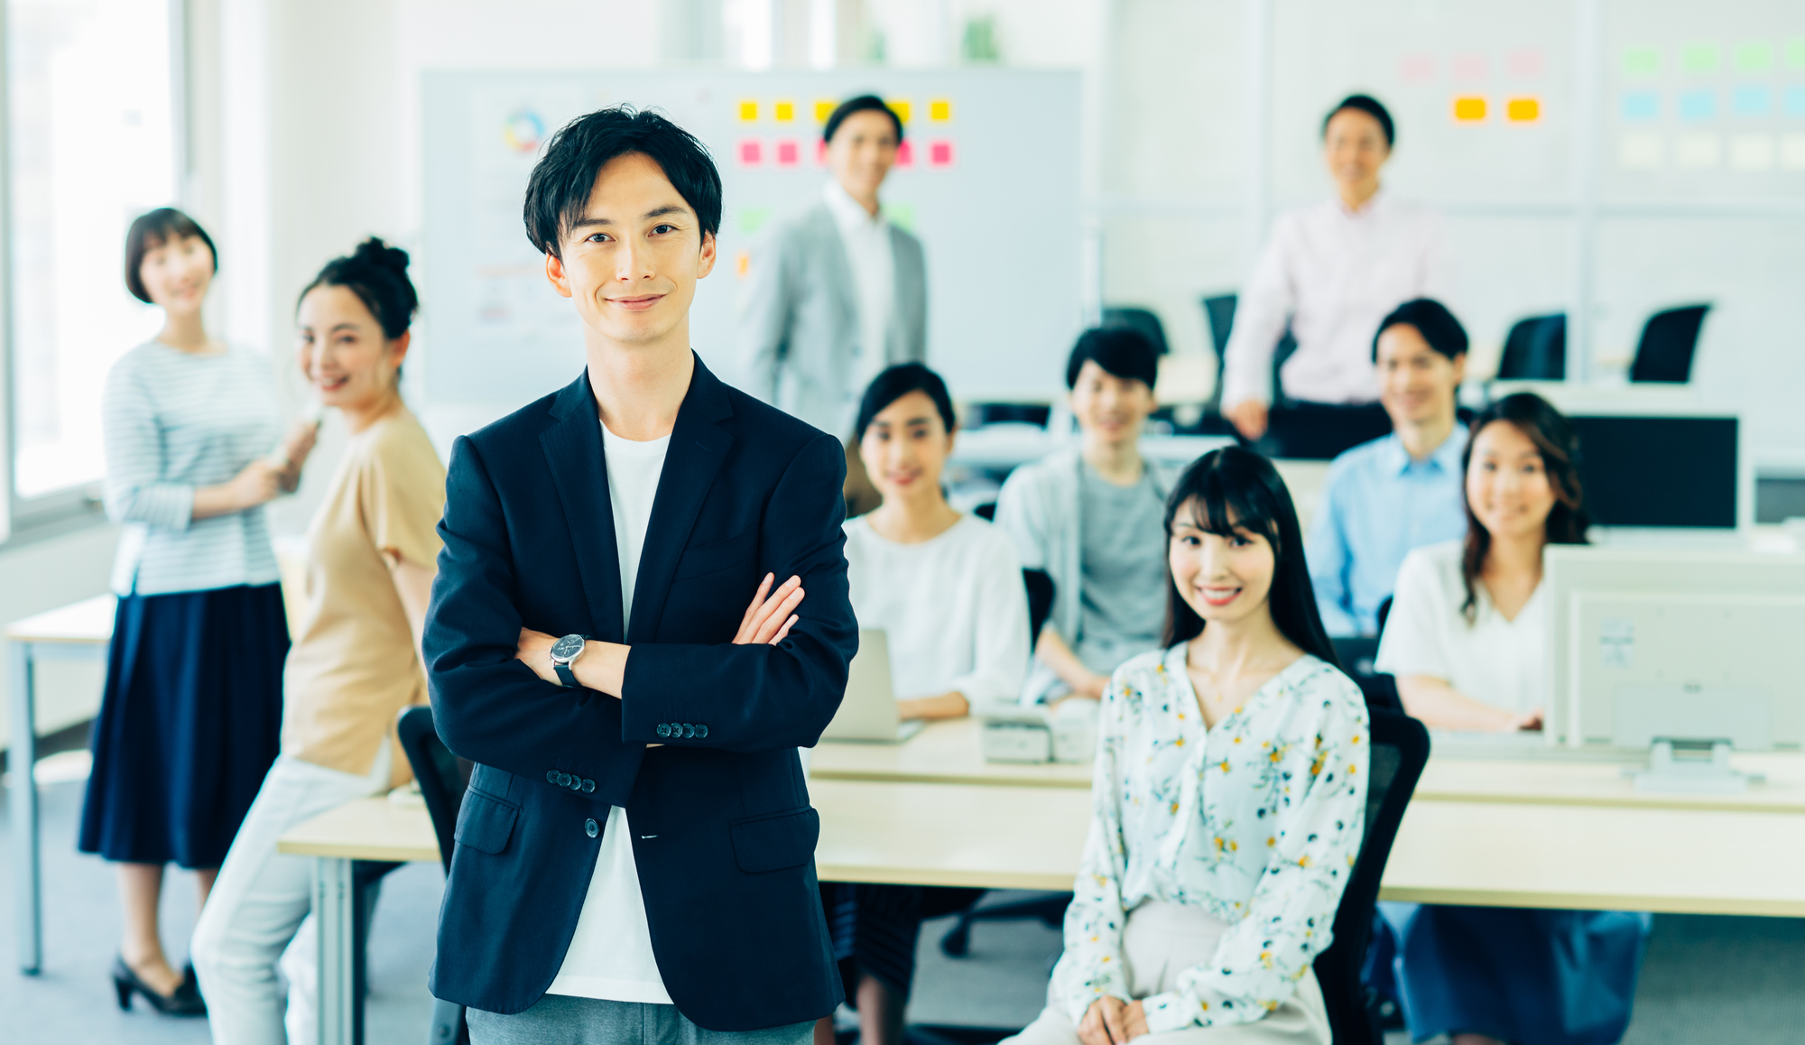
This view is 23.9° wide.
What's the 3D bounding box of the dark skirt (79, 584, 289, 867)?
[{"bbox_3d":[-1.419,0.393,8.450,0.420,0.580,0.360,-5,8,-40],"label":"dark skirt"}]

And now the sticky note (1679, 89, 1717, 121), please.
[{"bbox_3d":[2.315,-1.216,12.411,0.100,0.075,0.008,1,6,12],"label":"sticky note"}]

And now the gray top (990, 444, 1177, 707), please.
[{"bbox_3d":[0.427,0.112,8.750,0.480,0.550,0.300,0,6,2],"label":"gray top"}]

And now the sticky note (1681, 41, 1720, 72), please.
[{"bbox_3d":[2.364,-1.377,12.630,0.102,0.076,0.004,1,6,11],"label":"sticky note"}]

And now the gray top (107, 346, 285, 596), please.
[{"bbox_3d":[-1.401,-0.105,8.430,0.390,0.510,0.270,-5,8,-40],"label":"gray top"}]

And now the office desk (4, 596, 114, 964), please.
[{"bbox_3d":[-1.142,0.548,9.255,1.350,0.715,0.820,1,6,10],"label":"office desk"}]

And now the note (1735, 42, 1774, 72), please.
[{"bbox_3d":[2.515,-1.376,12.600,0.102,0.076,0.004,1,6,11],"label":"note"}]

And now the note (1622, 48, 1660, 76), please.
[{"bbox_3d":[2.155,-1.346,12.432,0.100,0.075,0.008,1,6,12],"label":"note"}]

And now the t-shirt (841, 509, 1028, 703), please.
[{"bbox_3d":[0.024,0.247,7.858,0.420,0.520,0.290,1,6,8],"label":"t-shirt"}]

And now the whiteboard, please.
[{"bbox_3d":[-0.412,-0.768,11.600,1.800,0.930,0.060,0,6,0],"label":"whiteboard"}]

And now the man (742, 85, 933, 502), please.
[{"bbox_3d":[-0.135,-0.129,10.297,0.480,1.780,0.310,-3,7,-22],"label":"man"}]

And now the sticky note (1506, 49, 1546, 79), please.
[{"bbox_3d":[1.826,-1.347,12.503,0.100,0.075,0.008,1,6,12],"label":"sticky note"}]

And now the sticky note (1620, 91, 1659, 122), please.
[{"bbox_3d":[2.155,-1.218,12.446,0.100,0.075,0.008,1,6,12],"label":"sticky note"}]

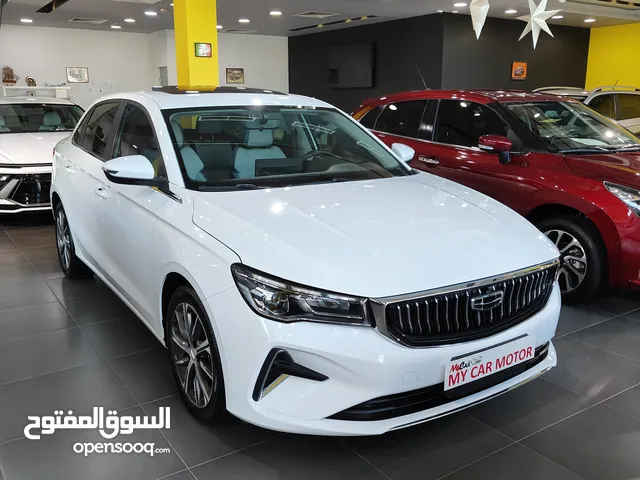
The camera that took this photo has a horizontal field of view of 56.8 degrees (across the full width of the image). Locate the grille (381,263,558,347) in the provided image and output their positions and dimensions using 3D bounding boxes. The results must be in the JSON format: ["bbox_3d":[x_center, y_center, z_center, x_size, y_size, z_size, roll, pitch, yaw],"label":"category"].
[{"bbox_3d":[0.620,0.241,2.256,0.980,0.215,0.140,-9,15,-33],"label":"grille"}]

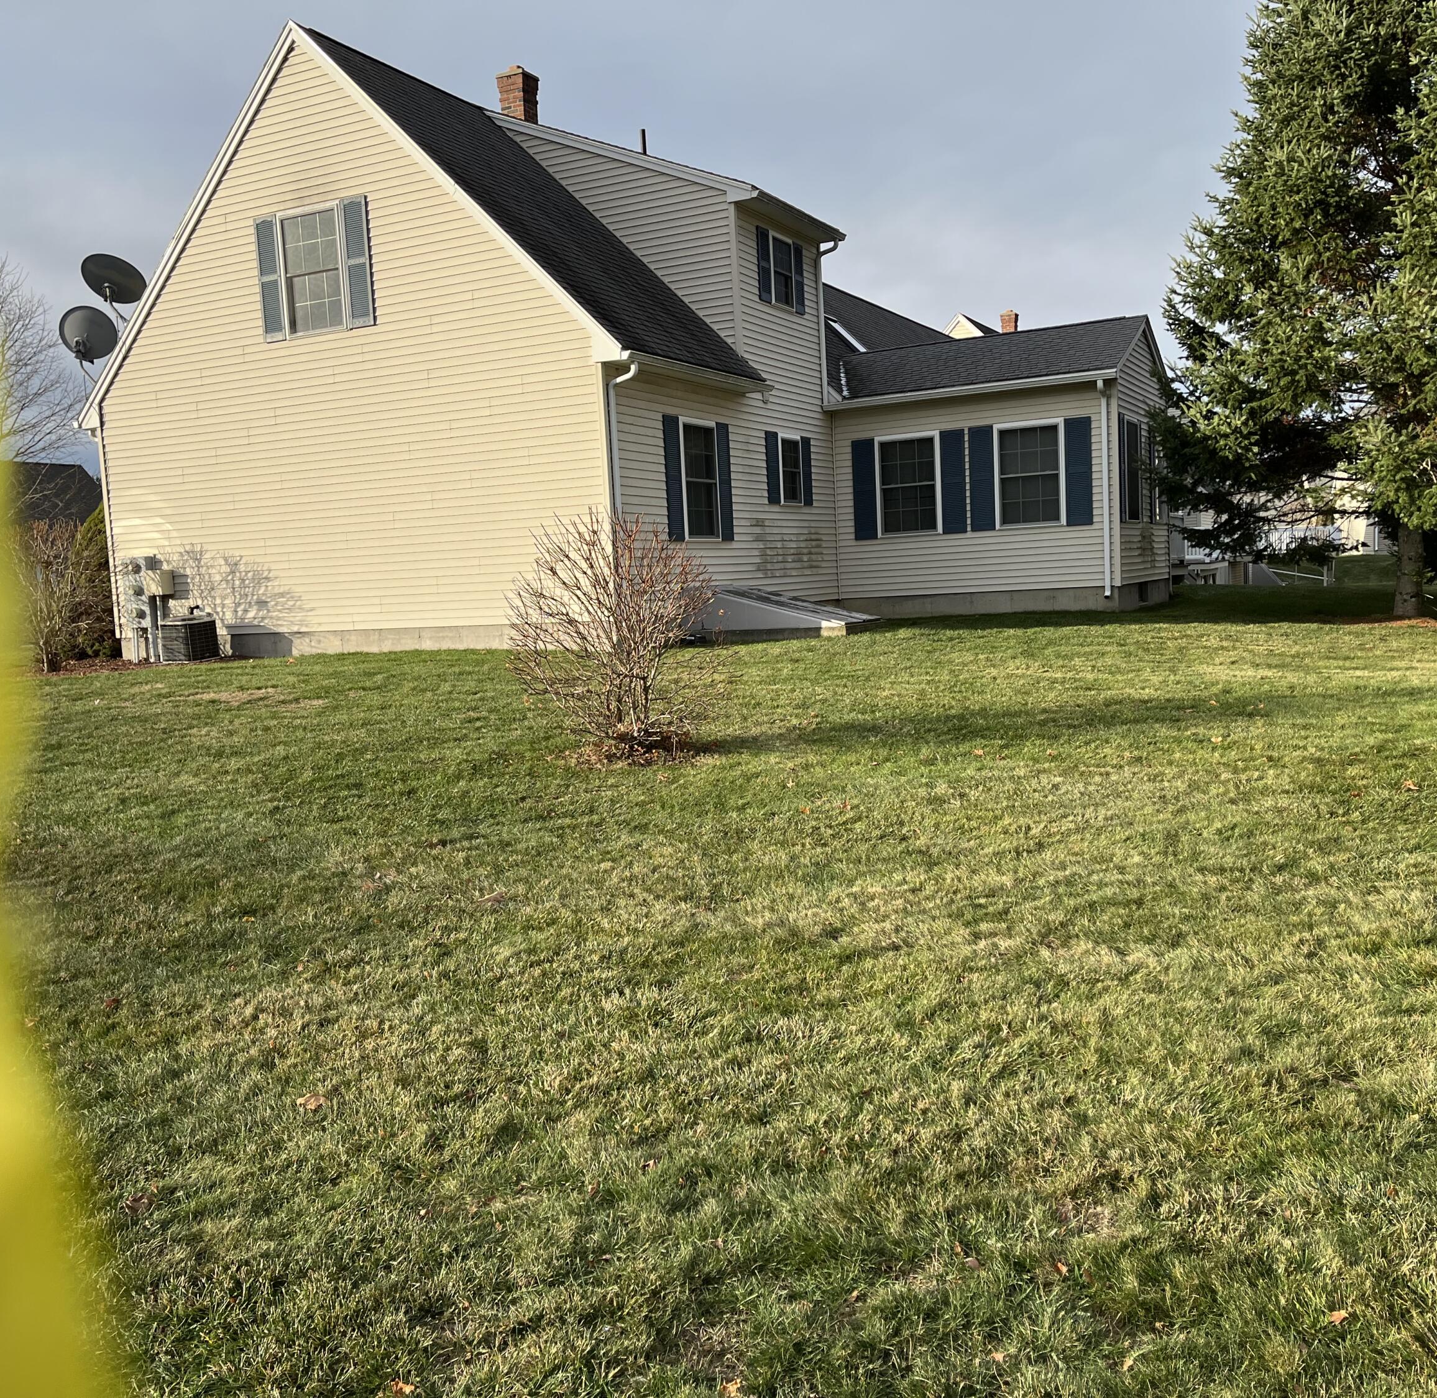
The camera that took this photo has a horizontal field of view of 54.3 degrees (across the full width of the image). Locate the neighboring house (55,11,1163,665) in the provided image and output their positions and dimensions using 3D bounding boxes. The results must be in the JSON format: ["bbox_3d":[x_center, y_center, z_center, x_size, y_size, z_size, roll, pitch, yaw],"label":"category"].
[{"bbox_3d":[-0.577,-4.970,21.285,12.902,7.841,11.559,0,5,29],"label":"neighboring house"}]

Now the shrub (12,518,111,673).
[{"bbox_3d":[-8.613,-1.351,18.300,1.400,2.000,1.400,-3,5,0],"label":"shrub"}]

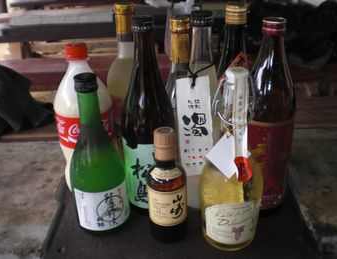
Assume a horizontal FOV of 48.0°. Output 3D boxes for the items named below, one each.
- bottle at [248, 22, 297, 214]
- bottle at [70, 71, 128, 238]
[{"bbox_3d":[0.148,-0.016,0.576,0.084,0.294,0.084,13,31,27],"label":"bottle"},{"bbox_3d":[-0.105,0.037,0.551,0.080,0.238,0.080,-15,30,-23],"label":"bottle"}]

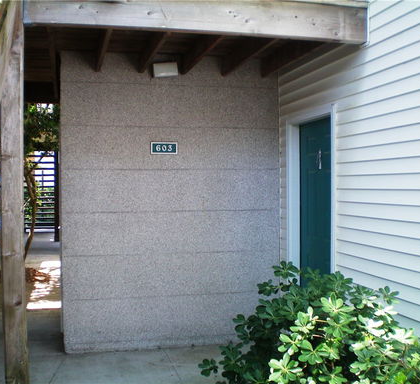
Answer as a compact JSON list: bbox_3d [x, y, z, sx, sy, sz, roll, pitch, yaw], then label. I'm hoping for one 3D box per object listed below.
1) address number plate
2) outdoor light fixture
[{"bbox_3d":[-0.437,-0.416,5.389,0.256,0.120,0.020,-1,1,-13],"label":"address number plate"},{"bbox_3d":[-0.423,-1.146,5.331,0.230,0.125,0.110,-5,2,-13],"label":"outdoor light fixture"}]

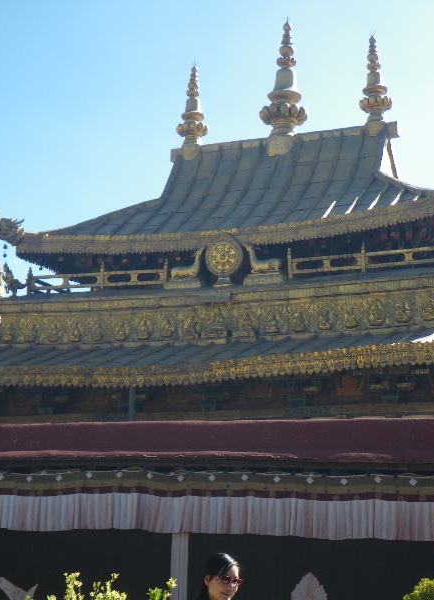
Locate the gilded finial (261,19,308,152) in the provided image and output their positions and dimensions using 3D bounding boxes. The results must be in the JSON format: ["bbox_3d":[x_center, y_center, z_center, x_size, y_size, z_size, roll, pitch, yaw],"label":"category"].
[{"bbox_3d":[1.713,-5.433,36.638,1.170,3.500,1.170,0,-10,0],"label":"gilded finial"}]

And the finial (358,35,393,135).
[{"bbox_3d":[3.940,-5.348,35.728,0.820,2.520,0.820,-4,-10,21],"label":"finial"}]

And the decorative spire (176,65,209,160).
[{"bbox_3d":[-0.628,-4.906,37.489,0.830,2.550,0.830,0,-10,0],"label":"decorative spire"}]

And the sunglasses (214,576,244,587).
[{"bbox_3d":[0.025,1.246,6.395,0.135,0.047,0.143,2,-5,45],"label":"sunglasses"}]

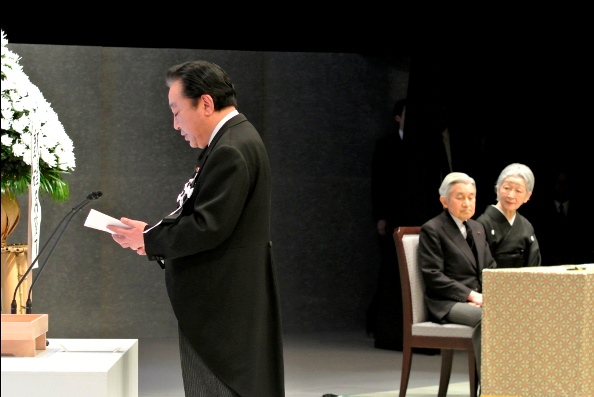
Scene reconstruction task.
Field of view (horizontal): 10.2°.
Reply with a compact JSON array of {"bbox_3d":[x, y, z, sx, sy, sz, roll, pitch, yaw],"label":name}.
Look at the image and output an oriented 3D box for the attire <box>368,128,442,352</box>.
[{"bbox_3d":[0.735,0.285,22.600,0.340,1.500,0.520,1,1,45],"label":"attire"}]

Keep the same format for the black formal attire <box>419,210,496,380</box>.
[{"bbox_3d":[0.978,0.548,17.400,0.660,1.000,0.520,1,1,39],"label":"black formal attire"}]

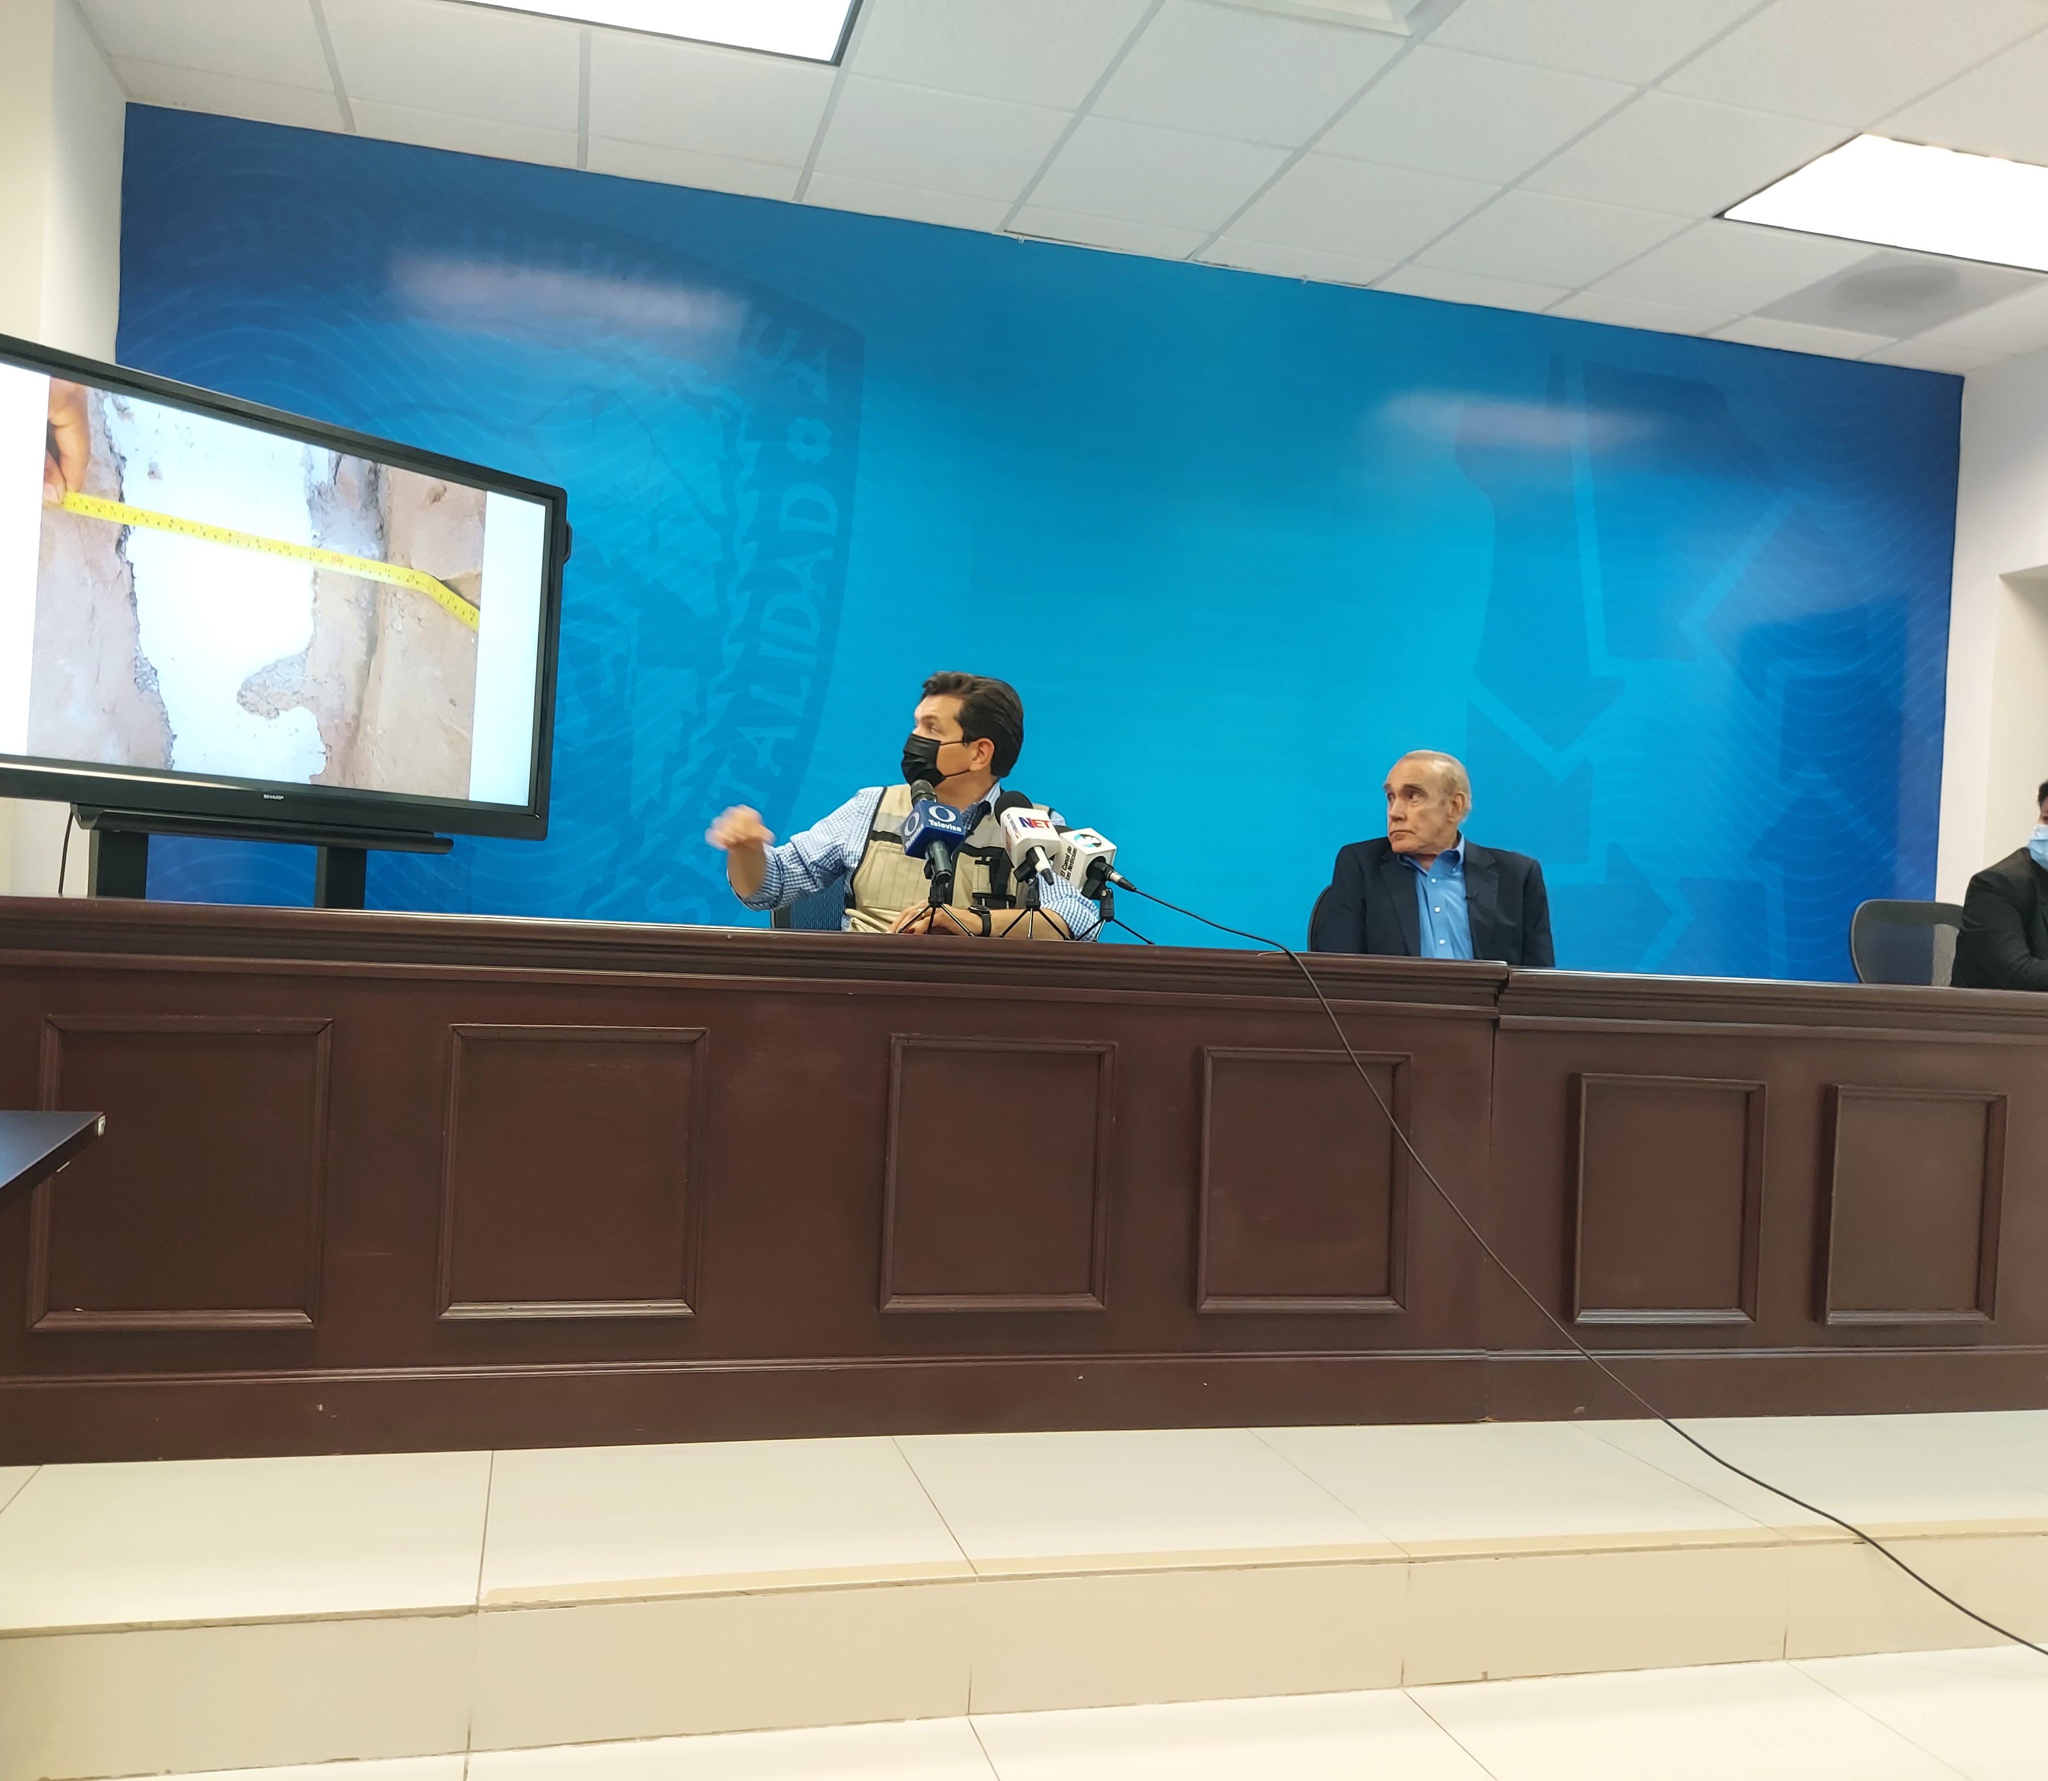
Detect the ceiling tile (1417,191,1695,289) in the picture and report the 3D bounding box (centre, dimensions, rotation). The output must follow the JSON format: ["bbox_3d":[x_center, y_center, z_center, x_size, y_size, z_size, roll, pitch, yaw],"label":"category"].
[{"bbox_3d":[1.540,-1.915,5.037,0.586,0.020,0.586,3,0,-15],"label":"ceiling tile"}]

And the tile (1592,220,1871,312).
[{"bbox_3d":[2.129,-1.890,5.199,0.602,0.025,0.602,3,0,-15],"label":"tile"}]

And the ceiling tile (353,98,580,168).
[{"bbox_3d":[-1.511,-2.064,4.659,0.586,0.020,0.203,3,0,-15],"label":"ceiling tile"}]

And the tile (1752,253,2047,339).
[{"bbox_3d":[2.718,-1.861,5.356,0.602,0.025,0.602,3,0,-15],"label":"tile"}]

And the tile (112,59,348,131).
[{"bbox_3d":[-2.078,-2.096,4.519,0.553,0.025,0.236,3,0,-15],"label":"tile"}]

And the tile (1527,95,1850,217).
[{"bbox_3d":[1.697,-1.907,4.447,0.586,0.020,0.586,3,0,-15],"label":"tile"}]

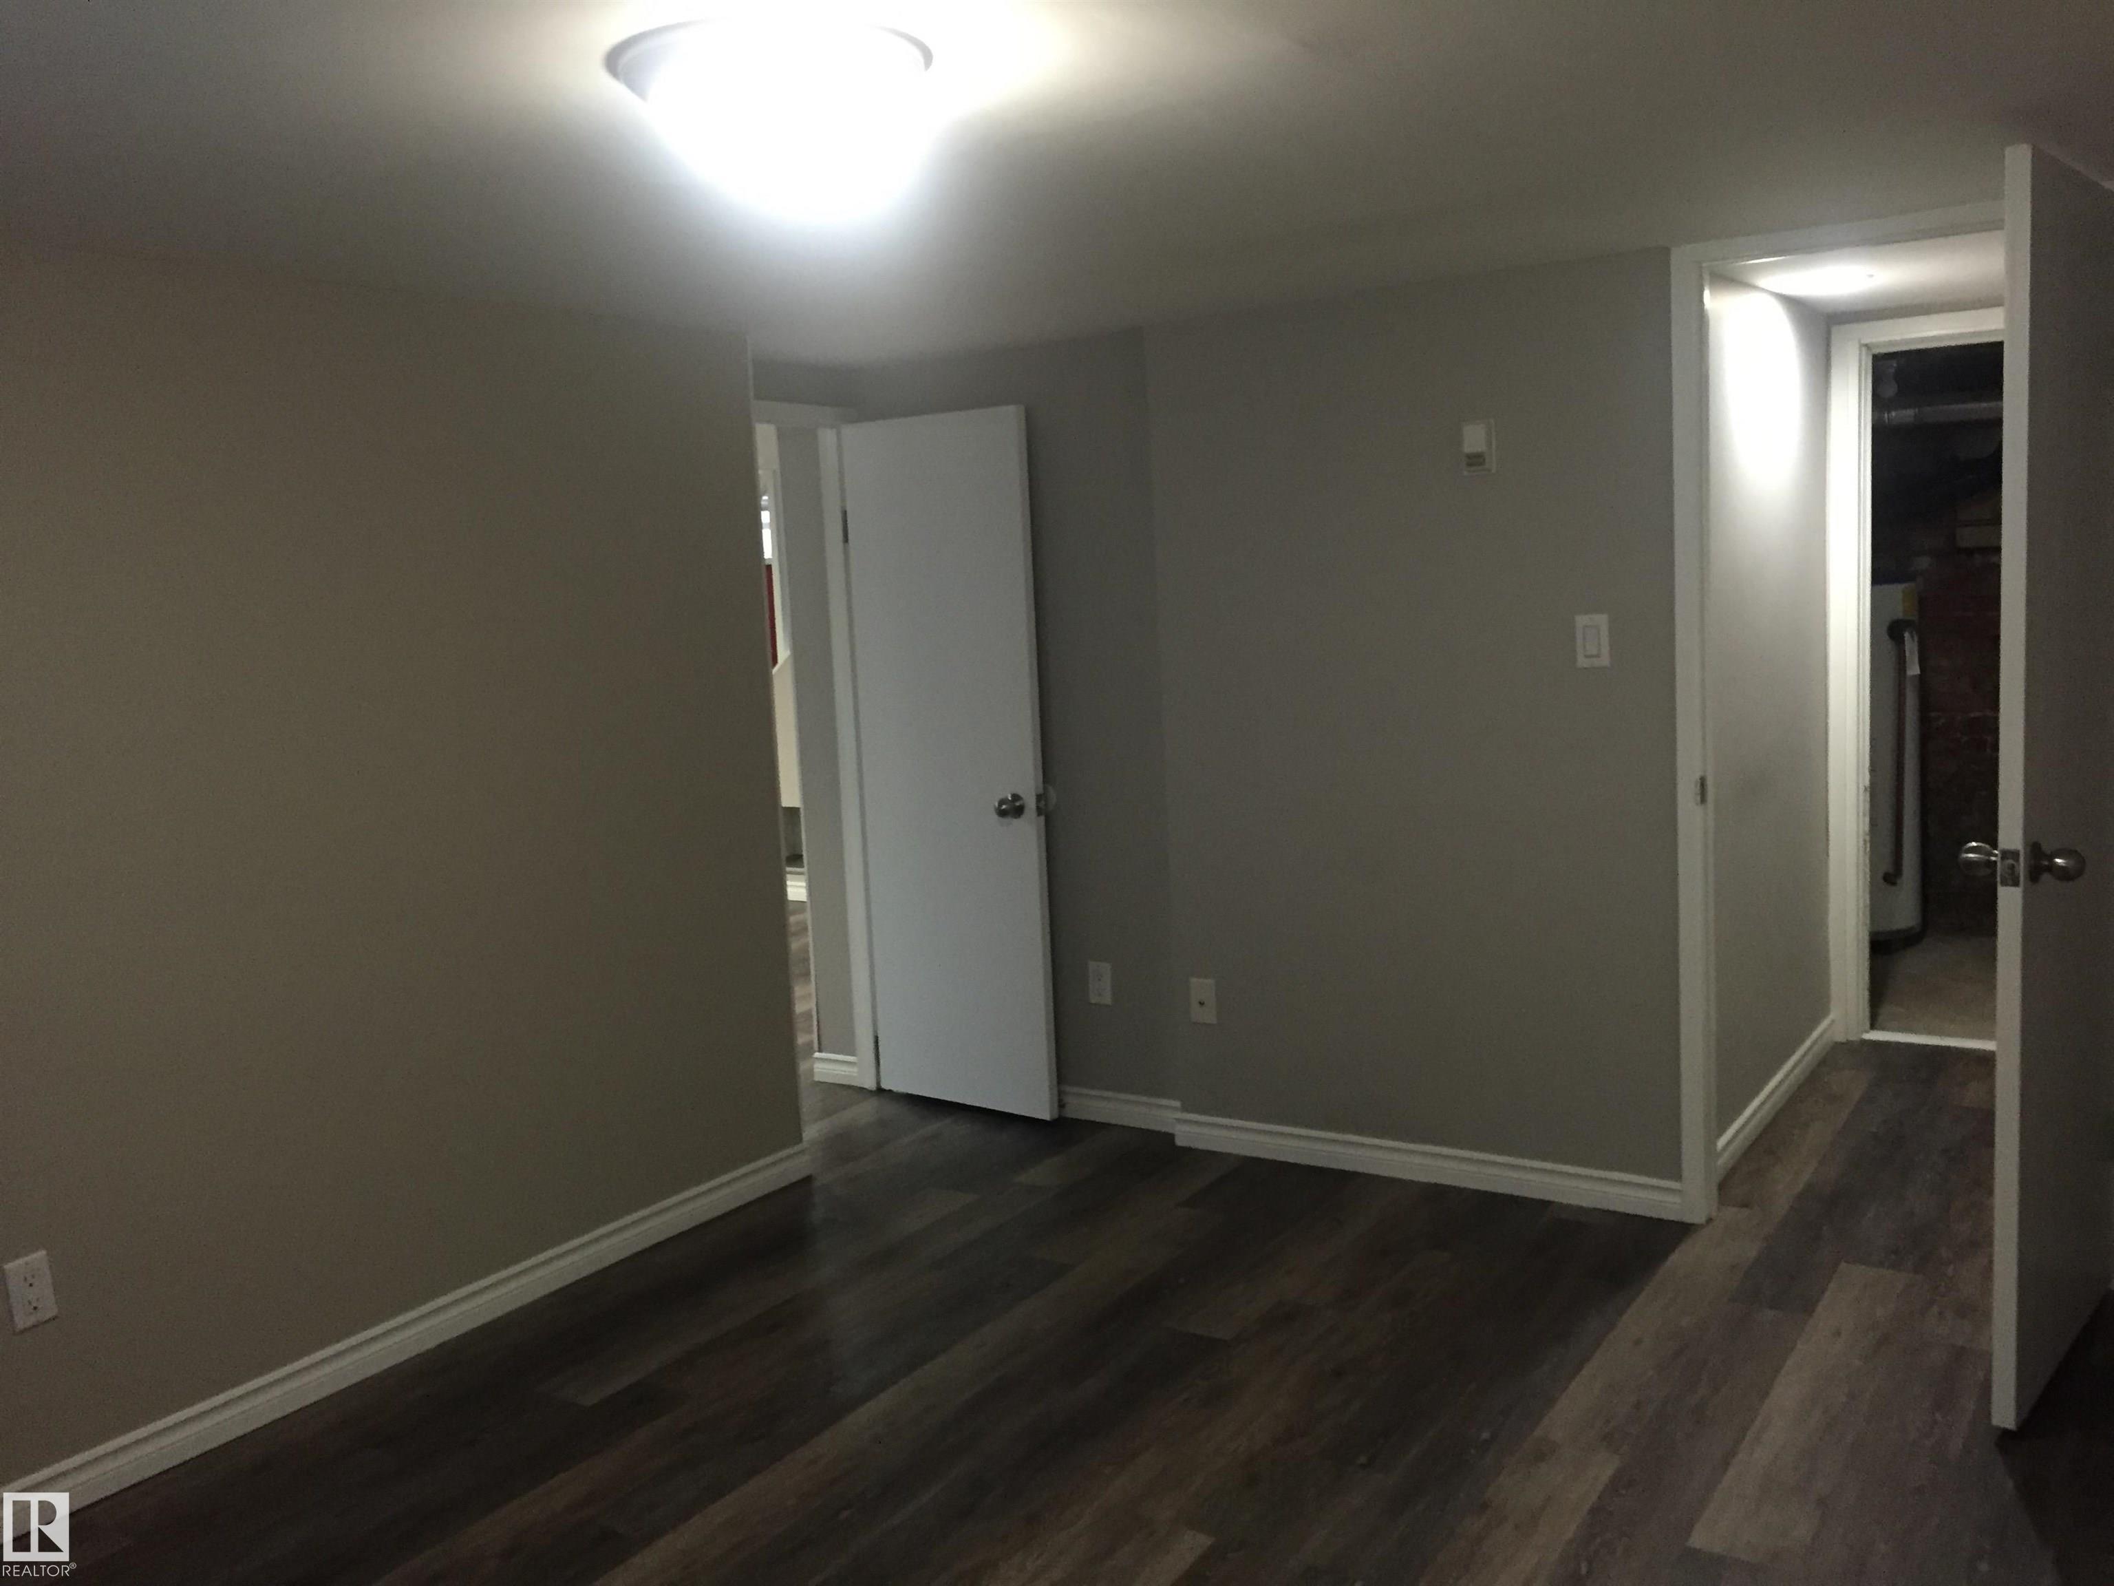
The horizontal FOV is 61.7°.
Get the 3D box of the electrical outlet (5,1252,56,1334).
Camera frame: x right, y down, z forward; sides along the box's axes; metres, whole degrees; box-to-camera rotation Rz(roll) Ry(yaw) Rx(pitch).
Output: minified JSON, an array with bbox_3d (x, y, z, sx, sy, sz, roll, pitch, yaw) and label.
[{"bbox_3d":[-1.696,0.825,2.927,0.008,0.114,0.065,2,8,34],"label":"electrical outlet"}]

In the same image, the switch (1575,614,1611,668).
[{"bbox_3d":[1.171,-0.331,3.868,0.072,0.114,0.010,2,8,34],"label":"switch"}]

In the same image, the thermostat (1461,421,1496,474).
[{"bbox_3d":[0.938,-0.767,3.947,0.071,0.114,0.030,2,8,34],"label":"thermostat"}]

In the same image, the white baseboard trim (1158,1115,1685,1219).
[{"bbox_3d":[0.850,0.888,4.269,1.287,0.090,0.016,2,8,34],"label":"white baseboard trim"}]

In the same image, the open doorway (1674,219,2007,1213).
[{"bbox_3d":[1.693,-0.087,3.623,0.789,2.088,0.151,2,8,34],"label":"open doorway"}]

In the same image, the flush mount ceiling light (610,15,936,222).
[{"bbox_3d":[-0.336,-0.794,2.096,0.382,0.140,0.382,-3,7,0],"label":"flush mount ceiling light"}]

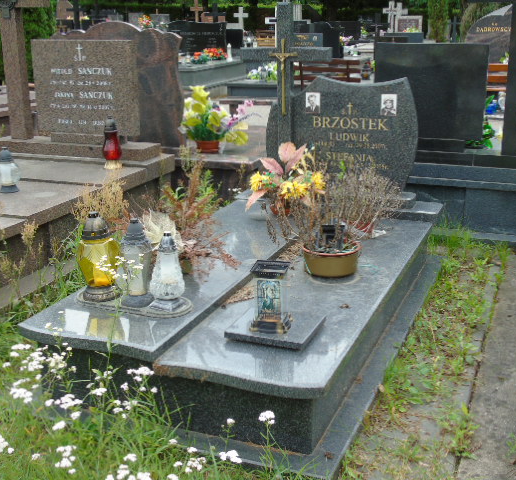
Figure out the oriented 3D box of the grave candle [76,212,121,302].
[{"bbox_3d":[-0.596,0.055,2.729,0.165,0.320,0.165,0,17,0],"label":"grave candle"}]

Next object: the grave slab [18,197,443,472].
[{"bbox_3d":[0.063,0.221,3.308,1.194,0.352,2.137,6,18,21],"label":"grave slab"}]

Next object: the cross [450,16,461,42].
[{"bbox_3d":[6.404,-6.743,23.867,0.410,0.901,0.100,6,19,22],"label":"cross"}]

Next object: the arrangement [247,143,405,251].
[{"bbox_3d":[0.313,-0.236,3.610,0.704,0.404,0.578,6,18,21],"label":"arrangement"}]

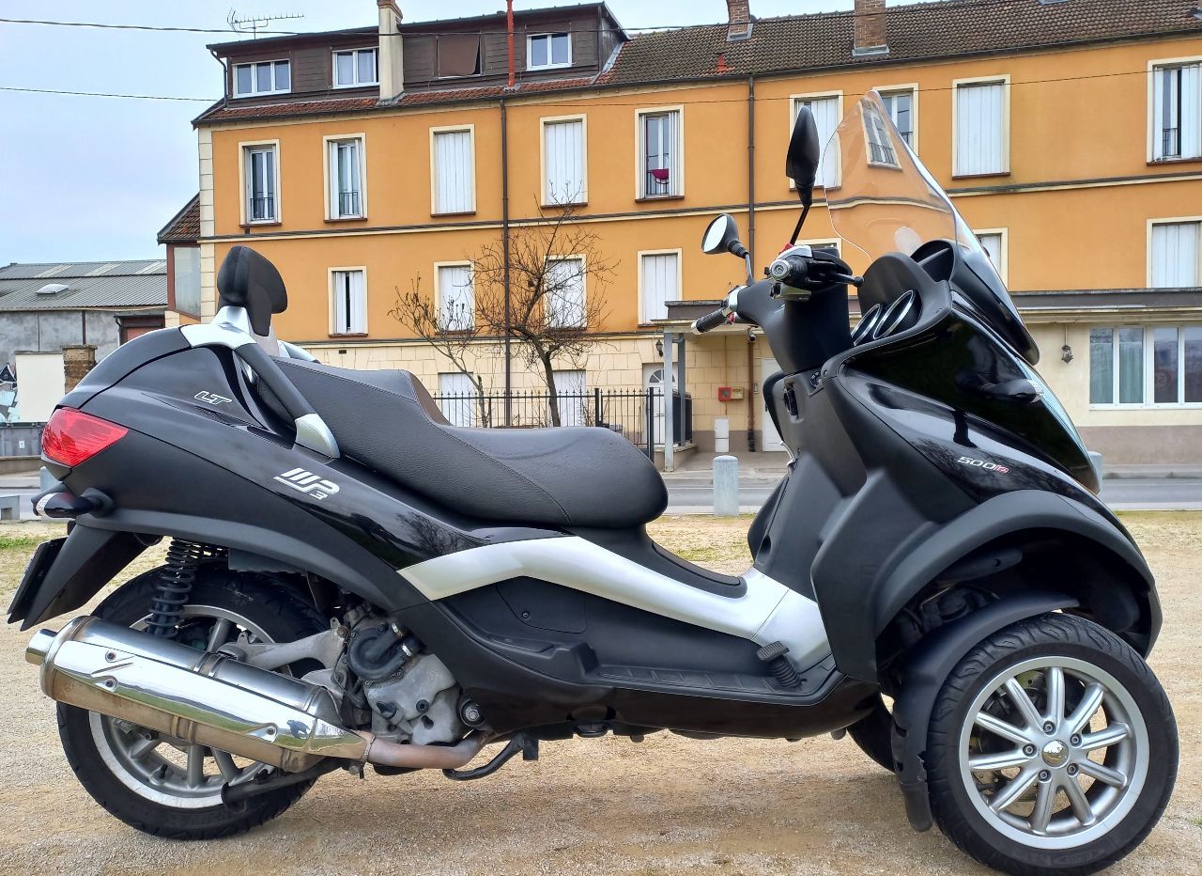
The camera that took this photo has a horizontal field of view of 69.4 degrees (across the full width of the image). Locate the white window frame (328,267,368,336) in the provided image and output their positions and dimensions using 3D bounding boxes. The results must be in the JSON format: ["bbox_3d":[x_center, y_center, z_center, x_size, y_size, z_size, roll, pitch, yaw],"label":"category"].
[{"bbox_3d":[-6.307,-3.414,21.780,1.037,1.701,0.200,0,2,12],"label":"white window frame"}]

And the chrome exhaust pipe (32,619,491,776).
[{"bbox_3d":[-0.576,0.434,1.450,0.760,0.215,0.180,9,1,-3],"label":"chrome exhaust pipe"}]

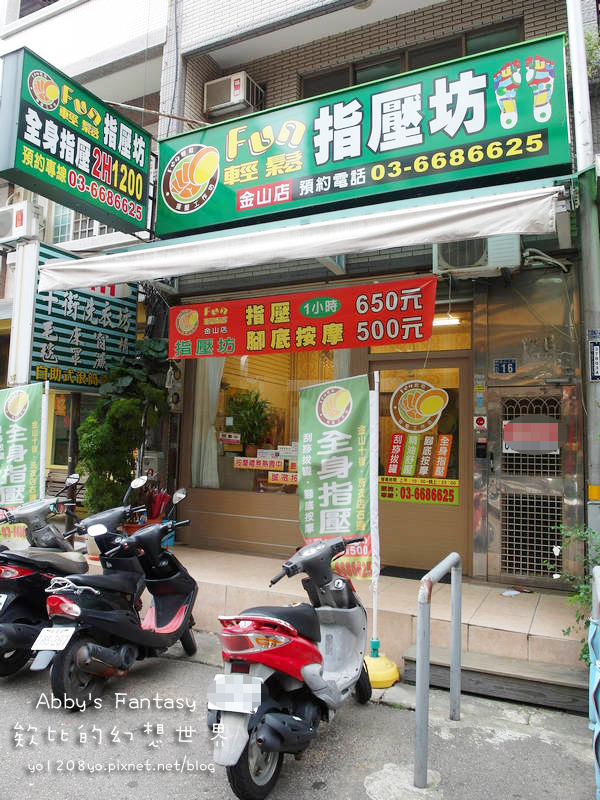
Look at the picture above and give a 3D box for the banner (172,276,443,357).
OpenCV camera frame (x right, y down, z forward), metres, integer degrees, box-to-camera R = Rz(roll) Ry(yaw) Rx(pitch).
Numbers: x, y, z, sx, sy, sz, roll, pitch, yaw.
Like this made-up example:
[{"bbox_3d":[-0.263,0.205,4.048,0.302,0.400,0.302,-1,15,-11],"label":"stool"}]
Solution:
[{"bbox_3d":[-0.131,-0.815,5.656,3.007,0.595,0.041,-1,-6,25],"label":"banner"}]

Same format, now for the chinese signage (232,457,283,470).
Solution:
[{"bbox_3d":[-0.476,0.733,6.362,0.655,0.123,0.020,-1,-4,25],"label":"chinese signage"}]

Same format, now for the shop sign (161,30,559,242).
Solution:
[{"bbox_3d":[0.358,-2.477,5.661,4.296,1.145,0.270,-1,-4,25],"label":"shop sign"}]

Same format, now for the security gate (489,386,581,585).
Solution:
[{"bbox_3d":[2.185,0.802,5.202,0.800,1.881,0.065,-1,-6,25],"label":"security gate"}]

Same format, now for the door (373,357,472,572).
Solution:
[{"bbox_3d":[1.187,0.635,5.466,0.990,2.079,0.080,-1,-4,25],"label":"door"}]

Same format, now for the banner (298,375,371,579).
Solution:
[{"bbox_3d":[0.263,0.577,4.336,0.595,1.532,0.082,-1,-6,25],"label":"banner"}]

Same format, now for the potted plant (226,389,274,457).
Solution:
[{"bbox_3d":[-0.619,0.304,6.808,0.570,0.860,0.570,1,-4,0],"label":"potted plant"}]

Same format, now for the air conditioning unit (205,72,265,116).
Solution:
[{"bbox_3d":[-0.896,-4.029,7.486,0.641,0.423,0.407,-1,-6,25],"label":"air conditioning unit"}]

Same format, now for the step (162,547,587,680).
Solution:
[{"bbox_3d":[0.219,1.855,5.115,4.400,0.405,1.285,-1,-4,25],"label":"step"}]

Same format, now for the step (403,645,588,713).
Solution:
[{"bbox_3d":[1.326,1.907,3.763,1.190,0.185,0.240,-1,-4,25],"label":"step"}]

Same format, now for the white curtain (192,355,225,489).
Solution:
[{"bbox_3d":[-1.176,0.157,7.014,0.488,1.901,0.130,-1,-6,25],"label":"white curtain"}]

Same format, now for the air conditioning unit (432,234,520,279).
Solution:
[{"bbox_3d":[1.648,-1.427,5.141,0.760,0.550,0.290,-1,-4,25],"label":"air conditioning unit"}]

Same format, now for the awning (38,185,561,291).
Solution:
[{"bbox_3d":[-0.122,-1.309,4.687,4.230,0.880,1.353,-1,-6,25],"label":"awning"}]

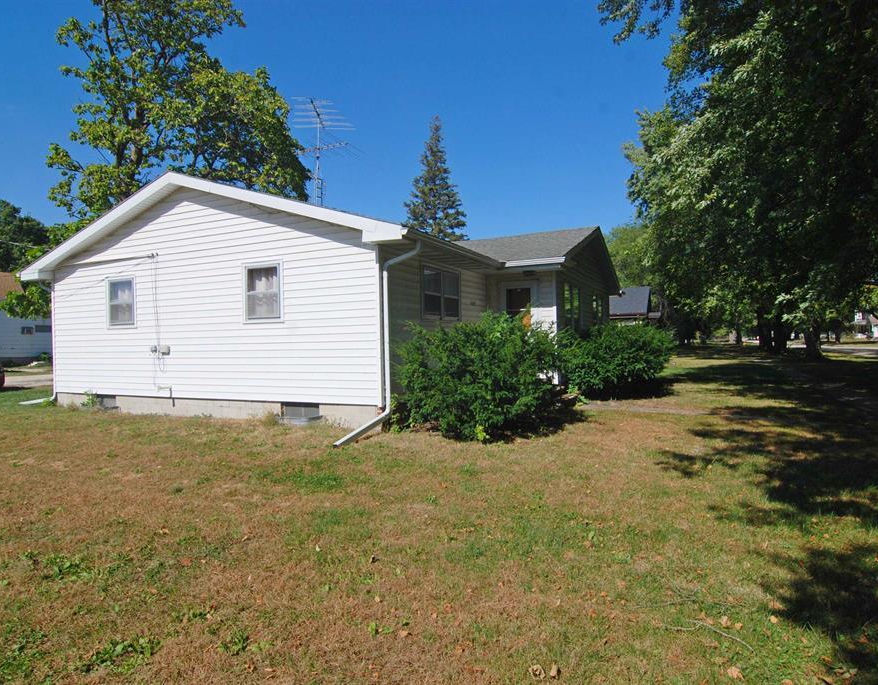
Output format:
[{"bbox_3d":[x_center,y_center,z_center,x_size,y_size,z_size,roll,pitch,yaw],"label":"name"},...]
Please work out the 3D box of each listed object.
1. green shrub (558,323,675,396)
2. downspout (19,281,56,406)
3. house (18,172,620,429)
[{"bbox_3d":[4.316,0.204,12.453,2.400,2.000,2.700,-1,1,25],"label":"green shrub"},{"bbox_3d":[-9.669,0.049,12.315,1.600,2.950,0.140,-1,1,25],"label":"downspout"},{"bbox_3d":[-0.970,-1.190,17.047,11.500,4.950,16.400,-1,1,25],"label":"house"}]

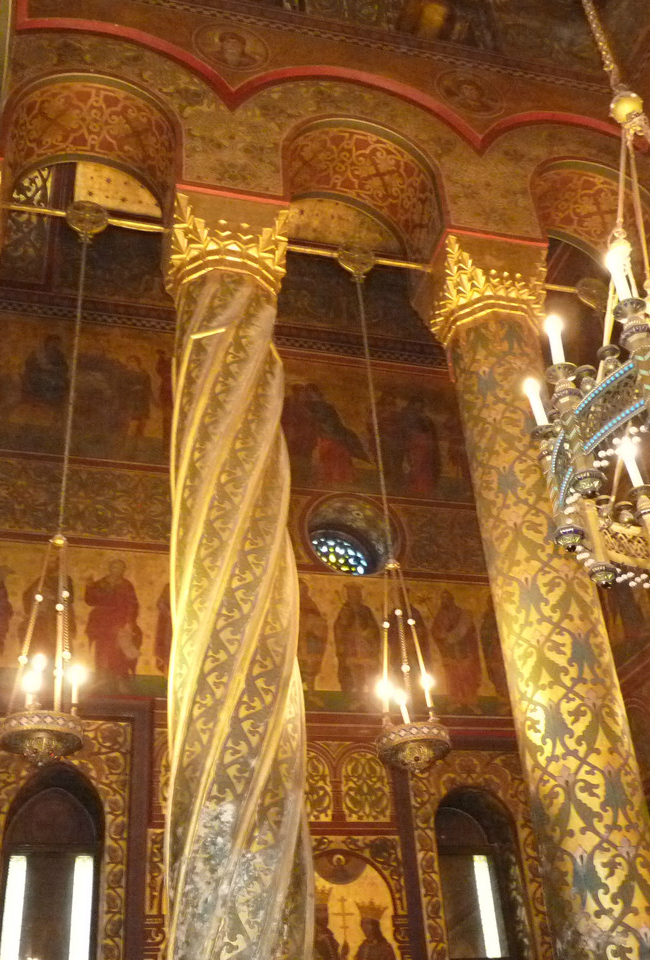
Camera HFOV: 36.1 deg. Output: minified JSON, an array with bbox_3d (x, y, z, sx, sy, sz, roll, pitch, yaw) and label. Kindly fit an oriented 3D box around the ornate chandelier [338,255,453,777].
[{"bbox_3d":[0.393,-0.080,6.878,0.426,4.197,0.426,5,-34,-15],"label":"ornate chandelier"}]

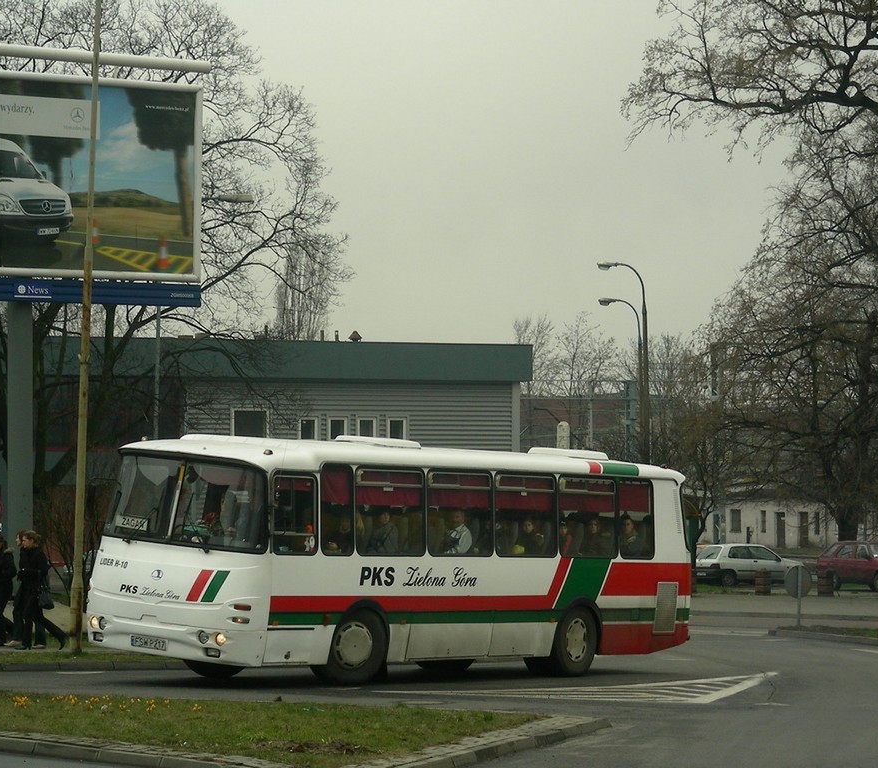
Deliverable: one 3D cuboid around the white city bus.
[{"bbox_3d":[-0.399,2.206,42.853,2.500,3.030,10.000,2,-2,35],"label":"white city bus"}]

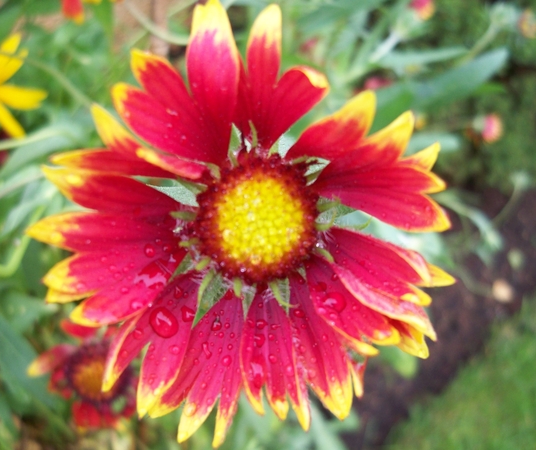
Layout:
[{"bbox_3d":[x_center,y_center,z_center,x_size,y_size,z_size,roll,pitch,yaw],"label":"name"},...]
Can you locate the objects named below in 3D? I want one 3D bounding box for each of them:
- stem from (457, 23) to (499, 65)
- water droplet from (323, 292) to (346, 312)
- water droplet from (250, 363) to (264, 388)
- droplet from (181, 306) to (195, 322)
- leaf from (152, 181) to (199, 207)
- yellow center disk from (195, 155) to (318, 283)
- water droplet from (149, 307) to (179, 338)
[{"bbox_3d":[0.095,-0.082,0.290,0.003,0.027,0.003,47,16,12],"label":"stem"},{"bbox_3d":[0.014,0.016,0.135,0.005,0.002,0.004,0,84,0],"label":"water droplet"},{"bbox_3d":[-0.002,0.032,0.135,0.003,0.002,0.005,0,84,0],"label":"water droplet"},{"bbox_3d":[-0.017,0.019,0.135,0.003,0.001,0.003,0,84,-3],"label":"droplet"},{"bbox_3d":[-0.020,-0.007,0.135,0.010,0.002,0.004,21,85,-9],"label":"leaf"},{"bbox_3d":[-0.002,-0.001,0.130,0.024,0.011,0.024,0,85,0],"label":"yellow center disk"},{"bbox_3d":[-0.022,0.020,0.135,0.005,0.002,0.006,0,84,-3],"label":"water droplet"}]

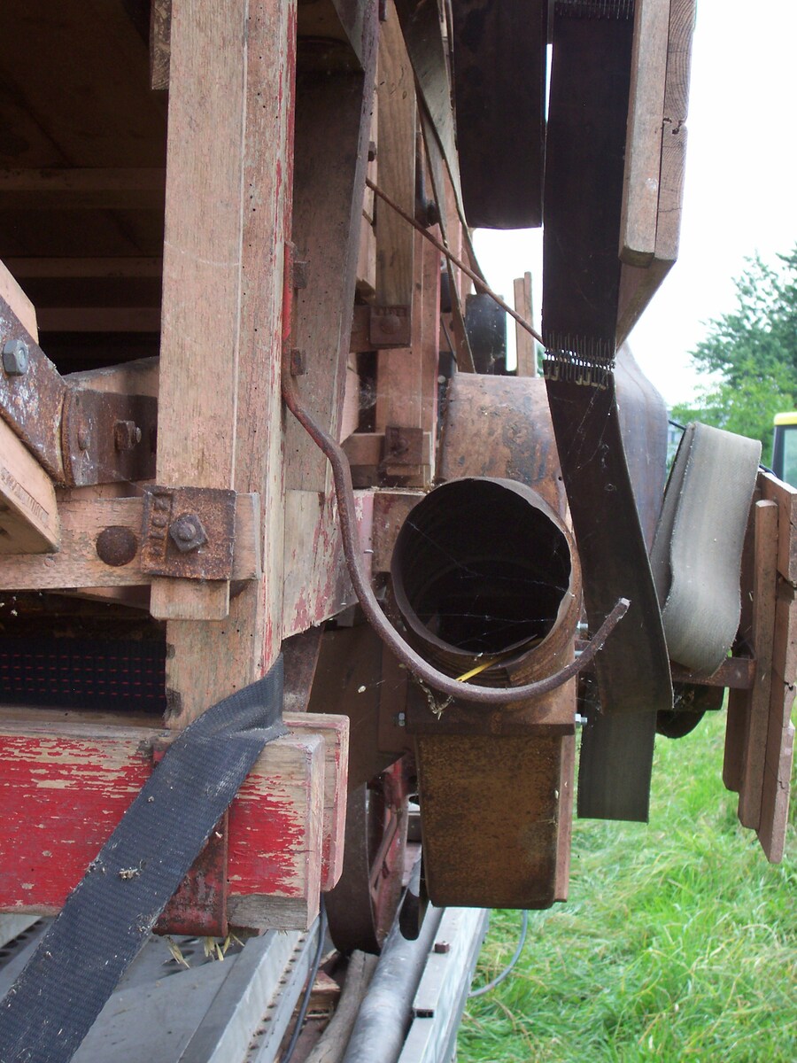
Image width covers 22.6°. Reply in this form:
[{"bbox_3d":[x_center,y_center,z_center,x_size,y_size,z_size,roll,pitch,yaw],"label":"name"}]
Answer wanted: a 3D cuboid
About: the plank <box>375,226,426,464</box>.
[{"bbox_3d":[0.002,-0.239,2.620,0.060,0.322,0.035,2,8,6],"label":"plank"}]

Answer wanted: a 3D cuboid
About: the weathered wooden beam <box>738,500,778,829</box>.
[{"bbox_3d":[0.392,0.145,2.180,0.024,0.352,0.045,2,8,0],"label":"weathered wooden beam"}]

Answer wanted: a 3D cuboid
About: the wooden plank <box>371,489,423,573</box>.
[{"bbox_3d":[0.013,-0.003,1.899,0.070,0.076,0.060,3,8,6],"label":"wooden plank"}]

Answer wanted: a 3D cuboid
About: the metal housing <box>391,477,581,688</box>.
[{"bbox_3d":[0.081,0.065,1.825,0.159,0.159,0.220,3,-17,5],"label":"metal housing"}]

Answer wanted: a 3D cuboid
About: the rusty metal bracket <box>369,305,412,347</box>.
[{"bbox_3d":[-0.010,-0.262,2.550,0.052,0.052,0.020,2,8,6],"label":"rusty metal bracket"}]

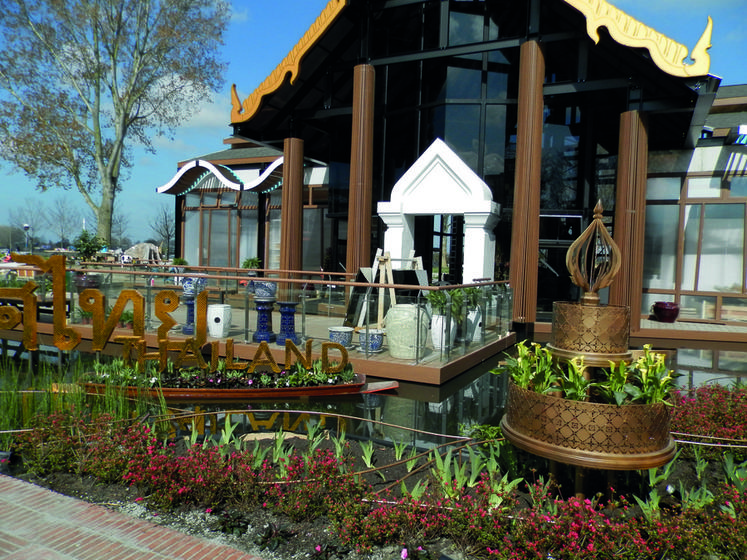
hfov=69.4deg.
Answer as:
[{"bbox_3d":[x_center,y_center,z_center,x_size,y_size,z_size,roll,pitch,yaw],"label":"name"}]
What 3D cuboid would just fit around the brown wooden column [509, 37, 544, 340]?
[{"bbox_3d":[3.029,-1.914,10.582,0.550,5.520,0.550,3,3,27],"label":"brown wooden column"}]

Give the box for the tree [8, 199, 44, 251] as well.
[{"bbox_3d":[-57.731,-8.927,90.000,6.000,9.400,6.000,3,3,27],"label":"tree"}]

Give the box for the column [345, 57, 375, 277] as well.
[{"bbox_3d":[-0.289,-2.093,12.292,0.550,5.520,0.550,2,2,0],"label":"column"}]

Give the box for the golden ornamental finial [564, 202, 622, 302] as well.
[{"bbox_3d":[1.439,-0.175,3.500,0.335,0.690,0.335,3,3,27],"label":"golden ornamental finial"}]

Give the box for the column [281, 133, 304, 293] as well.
[{"bbox_3d":[-1.971,-1.411,13.177,0.550,3.975,0.550,2,2,0],"label":"column"}]

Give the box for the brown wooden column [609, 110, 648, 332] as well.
[{"bbox_3d":[4.641,-1.054,9.771,0.550,3.975,0.550,3,3,27],"label":"brown wooden column"}]

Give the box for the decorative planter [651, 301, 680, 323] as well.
[{"bbox_3d":[7.436,0.826,13.643,0.550,0.460,0.550,3,3,27],"label":"decorative planter"}]

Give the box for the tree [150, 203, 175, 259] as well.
[{"bbox_3d":[-23.678,-5.460,62.000,4.200,7.000,4.200,3,3,27],"label":"tree"}]

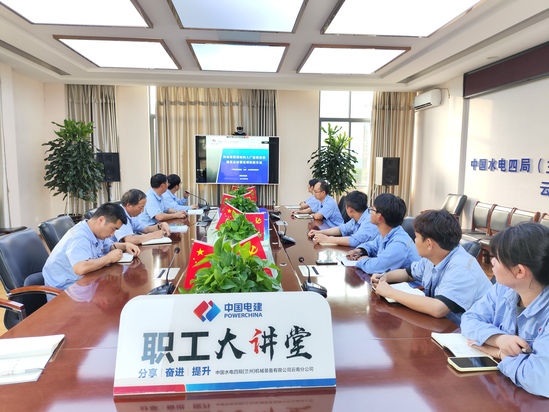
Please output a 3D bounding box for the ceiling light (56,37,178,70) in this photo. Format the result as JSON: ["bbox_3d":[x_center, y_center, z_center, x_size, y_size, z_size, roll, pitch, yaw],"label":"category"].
[{"bbox_3d":[-2.208,-2.271,5.686,1.310,0.075,1.520,0,7,-5],"label":"ceiling light"}]

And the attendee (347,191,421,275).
[{"bbox_3d":[0.824,0.525,3.013,0.750,1.255,0.580,2,7,9],"label":"attendee"}]

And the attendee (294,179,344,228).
[{"bbox_3d":[0.533,0.283,4.821,0.730,1.236,0.550,-1,8,-11],"label":"attendee"}]

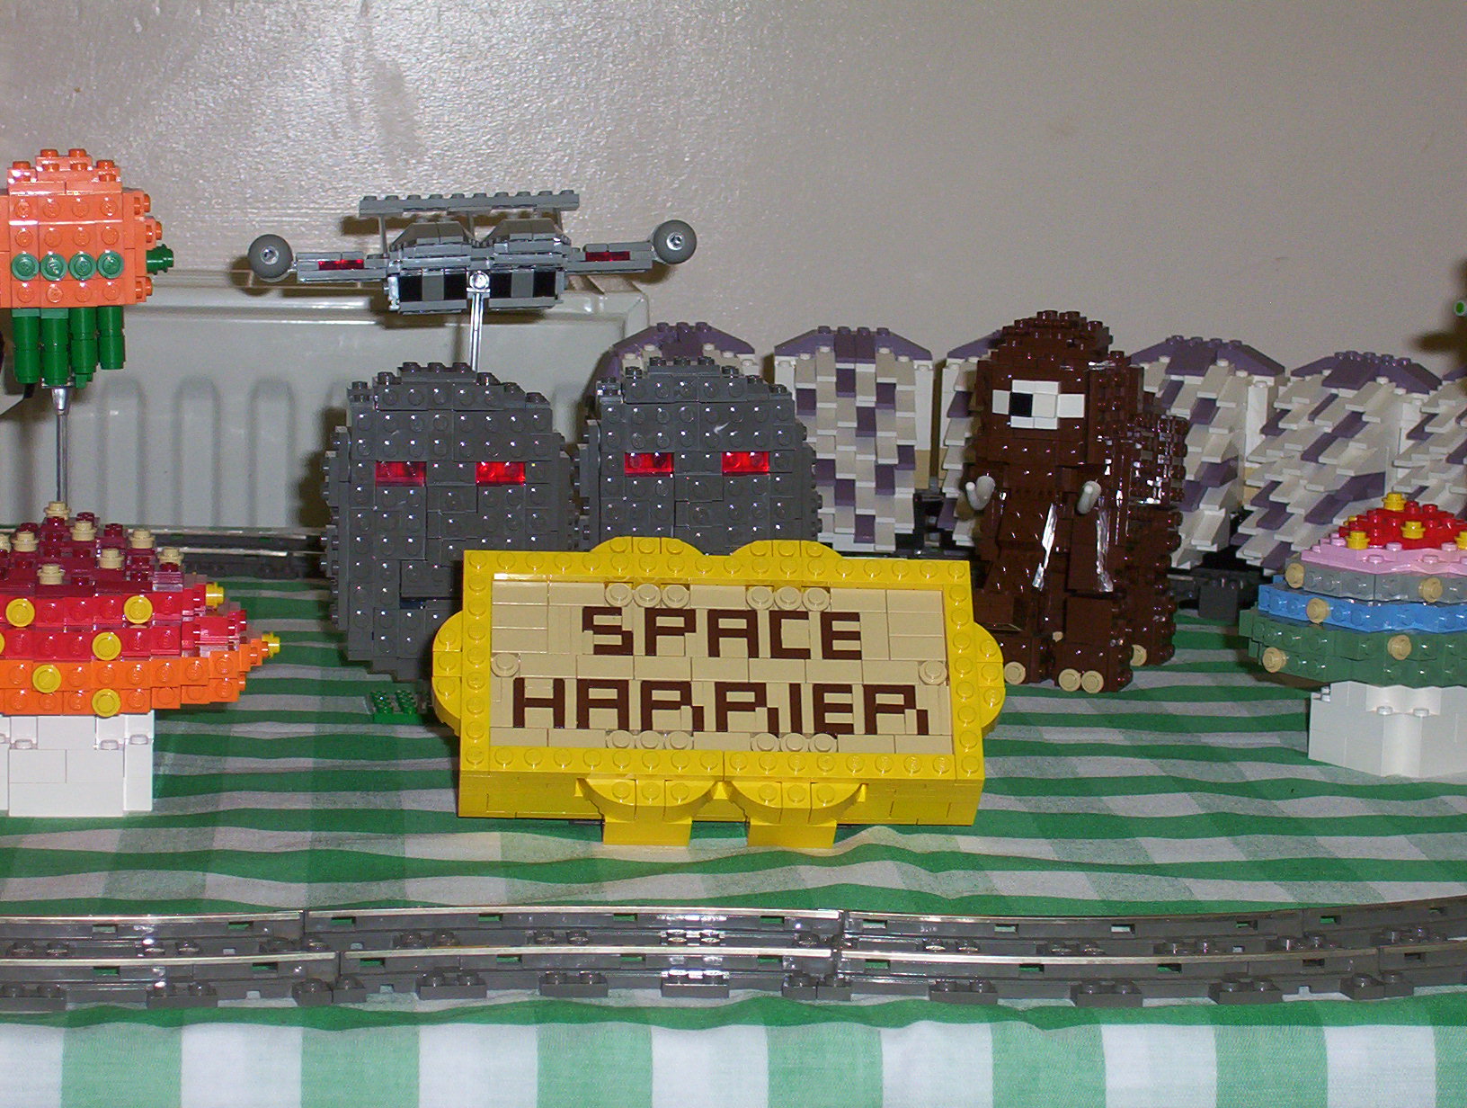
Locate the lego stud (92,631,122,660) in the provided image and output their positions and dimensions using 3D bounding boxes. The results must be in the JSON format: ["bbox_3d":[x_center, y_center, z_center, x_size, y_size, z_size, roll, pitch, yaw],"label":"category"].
[{"bbox_3d":[-0.172,0.025,1.164,0.008,0.008,0.005,0,11,-7],"label":"lego stud"}]

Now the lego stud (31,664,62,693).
[{"bbox_3d":[-0.187,0.034,1.159,0.008,0.008,0.005,0,11,-7],"label":"lego stud"}]

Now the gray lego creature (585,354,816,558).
[{"bbox_3d":[-0.013,-0.019,1.435,0.080,0.101,0.074,1,11,-1],"label":"gray lego creature"}]

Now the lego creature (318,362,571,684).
[{"bbox_3d":[-0.092,-0.015,1.389,0.080,0.101,0.074,0,11,-4],"label":"lego creature"}]

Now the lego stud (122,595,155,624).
[{"bbox_3d":[-0.164,0.015,1.168,0.008,0.008,0.005,0,11,-7],"label":"lego stud"}]

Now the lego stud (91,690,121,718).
[{"bbox_3d":[-0.172,0.041,1.166,0.008,0.008,0.005,0,11,-7],"label":"lego stud"}]

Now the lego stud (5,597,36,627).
[{"bbox_3d":[-0.196,0.016,1.168,0.008,0.008,0.005,0,11,-7],"label":"lego stud"}]

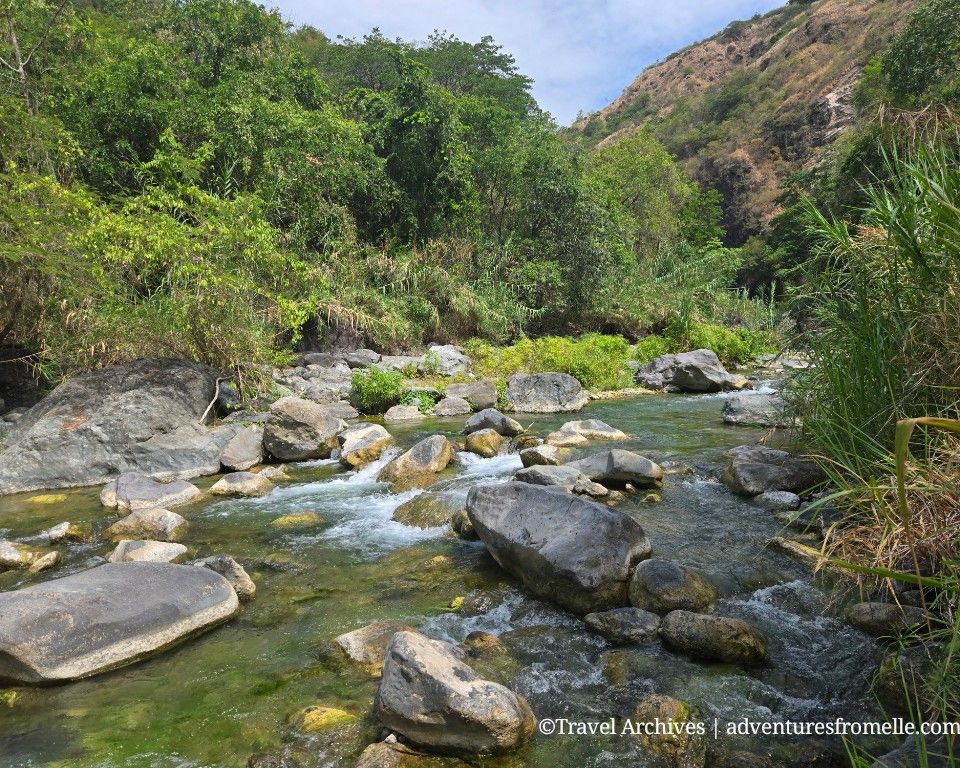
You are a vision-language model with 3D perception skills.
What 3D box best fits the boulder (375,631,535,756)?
[{"bbox_3d":[-0.111,1.330,2.950,0.686,0.405,0.467,2,5,20],"label":"boulder"}]

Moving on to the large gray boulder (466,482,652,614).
[{"bbox_3d":[0.584,1.197,5.096,1.334,0.807,1.092,3,5,33],"label":"large gray boulder"}]

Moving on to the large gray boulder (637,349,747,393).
[{"bbox_3d":[5.052,-0.319,16.300,2.677,1.053,1.740,1,5,10],"label":"large gray boulder"}]

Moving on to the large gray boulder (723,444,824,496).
[{"bbox_3d":[3.032,0.898,7.000,1.001,0.514,0.751,1,5,10],"label":"large gray boulder"}]

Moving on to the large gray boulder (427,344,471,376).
[{"bbox_3d":[-0.760,-0.564,17.000,1.145,0.844,0.916,0,5,0],"label":"large gray boulder"}]

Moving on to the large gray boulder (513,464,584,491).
[{"bbox_3d":[0.716,1.002,7.020,0.755,0.308,0.541,1,4,10],"label":"large gray boulder"}]

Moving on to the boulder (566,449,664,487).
[{"bbox_3d":[1.510,0.969,7.800,1.165,0.424,0.676,1,4,10],"label":"boulder"}]

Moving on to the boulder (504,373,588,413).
[{"bbox_3d":[1.225,0.162,12.584,1.539,0.741,1.040,0,4,5],"label":"boulder"}]

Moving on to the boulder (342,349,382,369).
[{"bbox_3d":[-2.960,-0.631,17.160,0.980,0.525,0.780,0,4,0],"label":"boulder"}]

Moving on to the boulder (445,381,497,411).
[{"bbox_3d":[-0.178,0.233,12.792,0.975,0.590,0.728,0,4,0],"label":"boulder"}]

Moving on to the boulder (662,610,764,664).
[{"bbox_3d":[1.361,1.491,4.004,0.598,0.254,0.374,2,5,20],"label":"boulder"}]

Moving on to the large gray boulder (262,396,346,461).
[{"bbox_3d":[-2.210,0.556,8.600,0.984,0.781,0.836,1,5,15],"label":"large gray boulder"}]

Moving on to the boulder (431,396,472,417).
[{"bbox_3d":[-0.481,0.379,11.500,0.708,0.323,0.531,0,5,0],"label":"boulder"}]

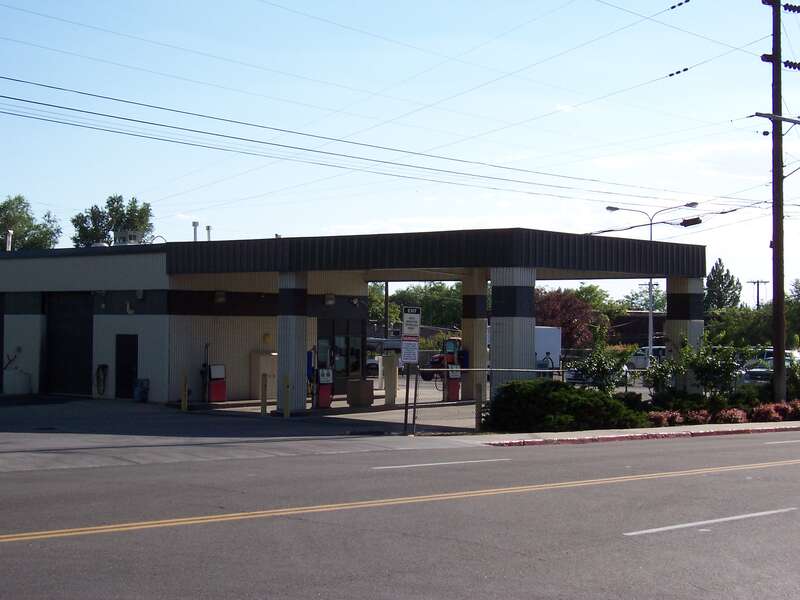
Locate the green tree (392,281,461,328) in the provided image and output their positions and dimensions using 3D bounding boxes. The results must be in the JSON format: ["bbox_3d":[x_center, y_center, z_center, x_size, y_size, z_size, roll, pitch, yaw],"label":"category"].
[{"bbox_3d":[2.102,1.634,110.000,6.000,6.043,5.800,0,-1,1],"label":"green tree"}]

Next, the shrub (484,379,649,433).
[{"bbox_3d":[3.971,2.389,32.373,2.350,1.107,5.100,0,-1,41],"label":"shrub"}]

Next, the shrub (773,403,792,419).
[{"bbox_3d":[10.848,3.154,39.309,0.580,0.467,0.620,0,-1,41],"label":"shrub"}]

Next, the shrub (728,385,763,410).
[{"bbox_3d":[10.170,2.960,40.738,1.000,0.924,1.100,0,-1,41],"label":"shrub"}]

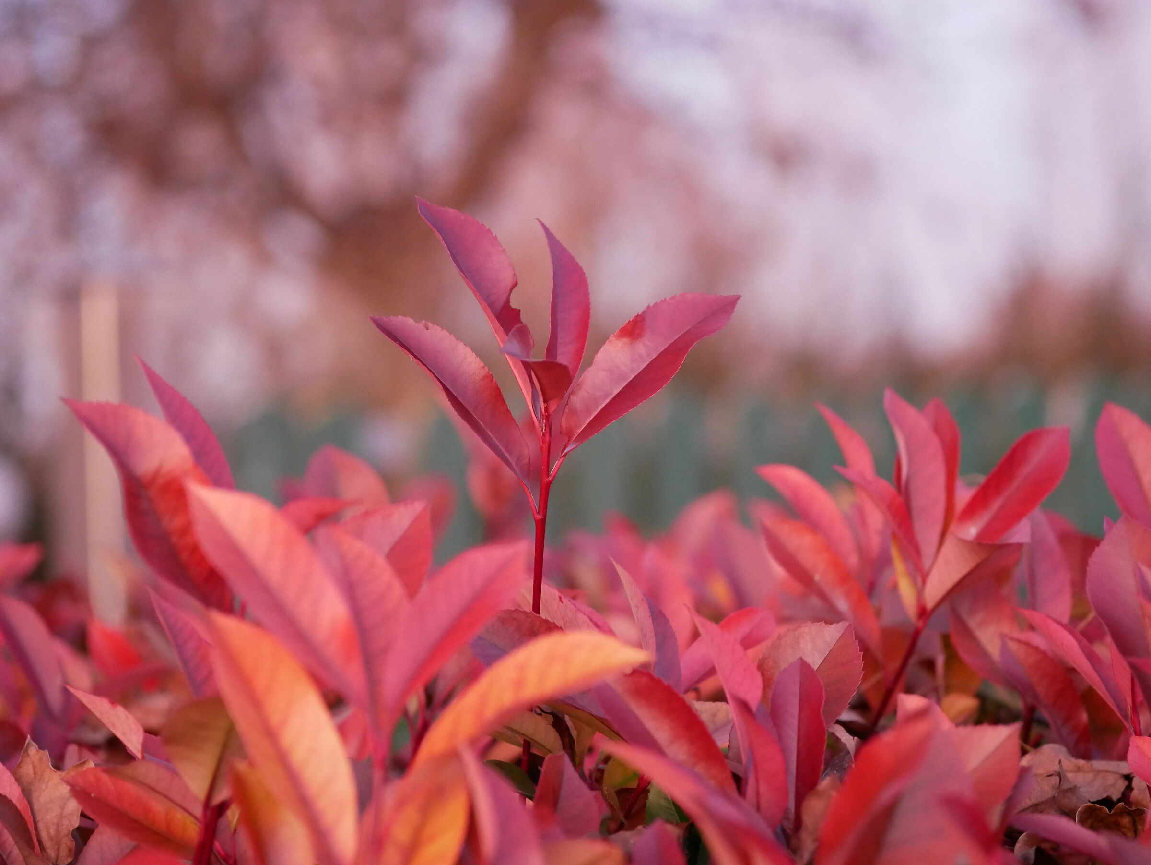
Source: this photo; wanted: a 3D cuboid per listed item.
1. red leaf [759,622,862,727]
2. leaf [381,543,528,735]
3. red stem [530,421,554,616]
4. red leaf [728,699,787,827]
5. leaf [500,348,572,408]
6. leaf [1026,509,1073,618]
[{"bbox_3d":[0.078,0.081,1.330,0.031,0.044,0.012,33,-13,2],"label":"red leaf"},{"bbox_3d":[-0.033,0.055,1.080,0.021,0.064,0.013,33,-10,27],"label":"leaf"},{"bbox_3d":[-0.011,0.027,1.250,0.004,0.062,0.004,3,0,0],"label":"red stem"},{"bbox_3d":[0.053,0.097,1.170,0.013,0.040,0.010,-17,0,-29],"label":"red leaf"},{"bbox_3d":[-0.012,-0.016,1.185,0.020,0.020,0.014,-17,30,-9],"label":"leaf"},{"bbox_3d":[0.160,0.046,1.350,0.018,0.042,0.011,-9,-9,11],"label":"leaf"}]

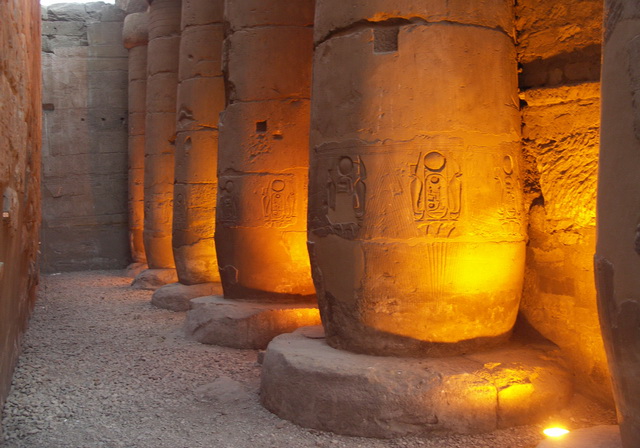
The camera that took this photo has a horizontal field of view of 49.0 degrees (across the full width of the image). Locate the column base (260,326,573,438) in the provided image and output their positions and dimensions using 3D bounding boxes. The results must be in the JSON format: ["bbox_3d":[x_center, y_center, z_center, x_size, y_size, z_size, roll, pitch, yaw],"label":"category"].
[{"bbox_3d":[0.876,1.342,6.701,2.870,0.510,2.870,0,0,0],"label":"column base"}]

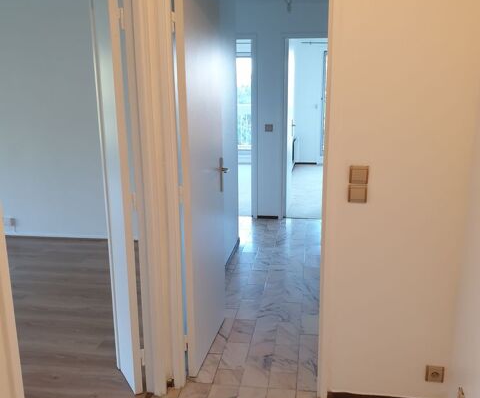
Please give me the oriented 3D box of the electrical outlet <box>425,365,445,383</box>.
[{"bbox_3d":[0.948,0.852,2.343,0.081,0.082,0.018,1,13,9],"label":"electrical outlet"}]

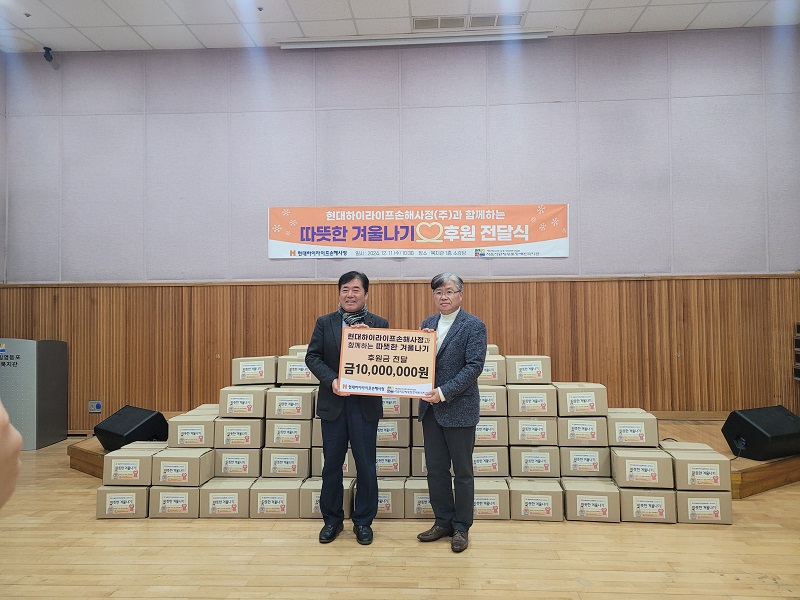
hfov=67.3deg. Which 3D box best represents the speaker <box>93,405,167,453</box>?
[{"bbox_3d":[-2.410,1.187,5.435,0.600,0.379,0.430,-2,-2,41],"label":"speaker"}]

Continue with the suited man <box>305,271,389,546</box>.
[{"bbox_3d":[-0.339,0.663,3.840,0.530,1.700,0.400,0,-2,-7],"label":"suited man"}]

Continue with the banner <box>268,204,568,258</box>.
[{"bbox_3d":[0.197,-0.791,7.006,3.500,0.605,0.020,-1,-1,3],"label":"banner"}]

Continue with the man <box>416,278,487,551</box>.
[{"bbox_3d":[0.326,0.664,3.770,0.460,1.690,0.400,-1,-2,23],"label":"man"}]

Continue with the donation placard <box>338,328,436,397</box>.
[{"bbox_3d":[-0.076,0.384,3.660,0.585,0.415,0.015,3,-6,-5],"label":"donation placard"}]

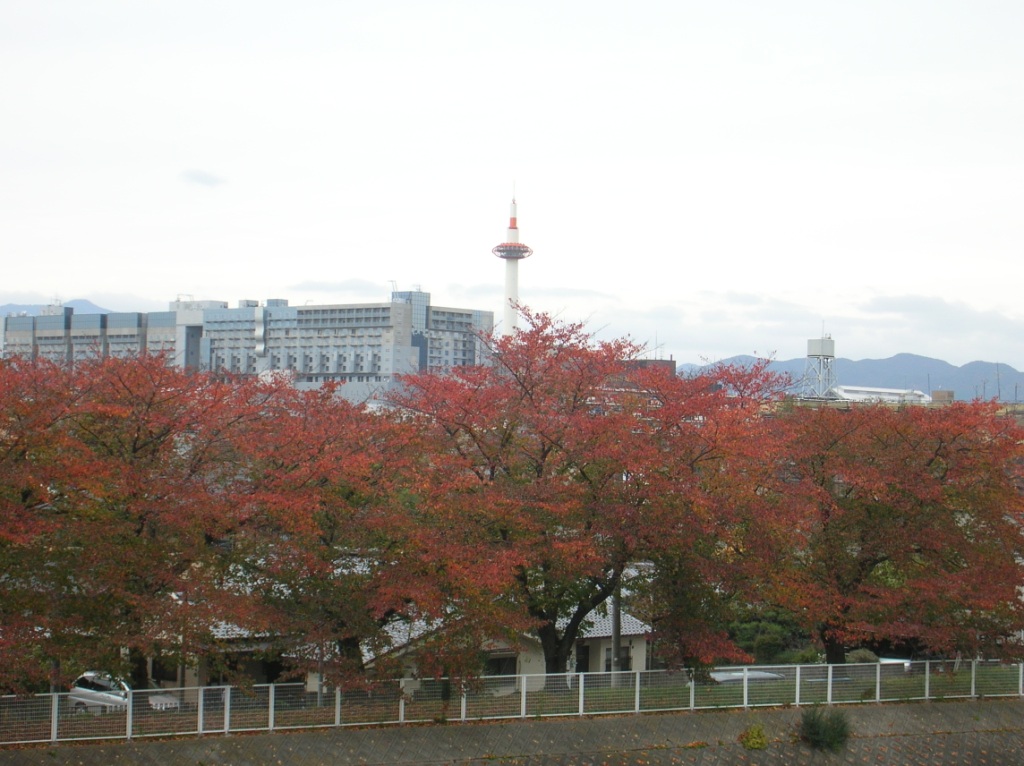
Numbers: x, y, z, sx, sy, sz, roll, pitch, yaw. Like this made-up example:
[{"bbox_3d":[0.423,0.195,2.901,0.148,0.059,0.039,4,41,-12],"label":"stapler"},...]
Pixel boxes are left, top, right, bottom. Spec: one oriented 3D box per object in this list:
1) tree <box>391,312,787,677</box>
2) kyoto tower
[{"bbox_3d":[2.350,3.610,79.000,12.100,11.600,11.000,1,-1,0],"label":"tree"},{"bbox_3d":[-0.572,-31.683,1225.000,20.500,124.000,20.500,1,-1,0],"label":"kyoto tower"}]

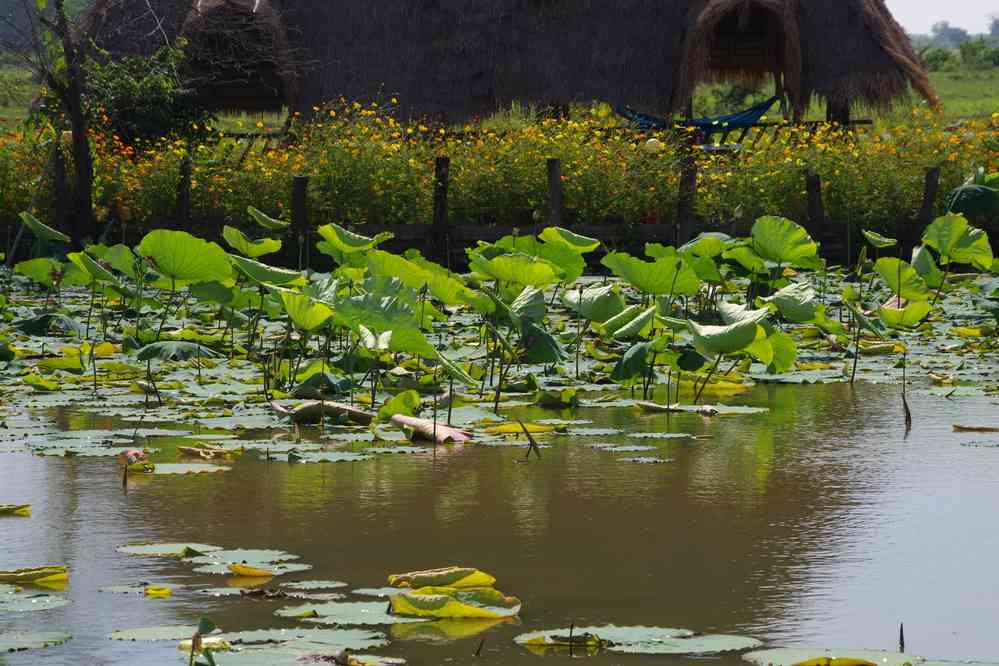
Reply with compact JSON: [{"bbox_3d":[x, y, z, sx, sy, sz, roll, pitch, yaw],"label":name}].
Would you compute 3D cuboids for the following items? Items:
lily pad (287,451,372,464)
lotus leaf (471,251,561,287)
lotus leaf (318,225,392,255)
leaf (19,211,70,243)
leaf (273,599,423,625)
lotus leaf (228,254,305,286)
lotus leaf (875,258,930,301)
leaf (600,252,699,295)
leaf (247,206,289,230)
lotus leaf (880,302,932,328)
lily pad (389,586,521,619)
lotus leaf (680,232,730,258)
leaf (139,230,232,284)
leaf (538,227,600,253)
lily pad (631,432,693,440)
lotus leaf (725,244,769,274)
[{"bbox_3d":[-0.673,0.493,19.763,0.332,0.030,0.330,0,3,0],"label":"lily pad"},{"bbox_3d":[0.098,-0.388,30.476,0.549,0.180,0.494,0,3,0],"label":"lotus leaf"},{"bbox_3d":[-0.919,-0.597,31.880,0.472,0.170,0.416,0,3,0],"label":"lotus leaf"},{"bbox_3d":[-3.003,-0.703,32.964,0.356,0.170,0.360,14,3,-1],"label":"leaf"},{"bbox_3d":[-0.447,0.824,15.078,0.453,0.040,0.460,0,3,0],"label":"leaf"},{"bbox_3d":[-1.314,-0.352,28.161,0.428,0.172,0.380,0,3,0],"label":"lotus leaf"},{"bbox_3d":[2.501,-0.332,31.001,0.348,0.250,0.306,0,3,0],"label":"lotus leaf"},{"bbox_3d":[0.918,-0.353,30.169,0.592,0.250,0.503,0,3,0],"label":"leaf"},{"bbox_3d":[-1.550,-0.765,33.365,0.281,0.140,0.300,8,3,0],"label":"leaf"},{"bbox_3d":[2.862,-0.123,35.203,0.381,0.184,0.350,0,3,0],"label":"lotus leaf"},{"bbox_3d":[-0.136,0.809,15.077,0.399,0.070,0.280,0,3,0],"label":"lily pad"},{"bbox_3d":[1.568,-0.668,38.105,0.405,0.198,0.380,0,3,0],"label":"lotus leaf"},{"bbox_3d":[-2.181,-0.524,34.695,0.679,0.403,0.480,0,3,0],"label":"leaf"},{"bbox_3d":[0.542,-0.724,38.688,0.480,0.202,0.420,0,3,0],"label":"leaf"},{"bbox_3d":[0.736,0.470,22.703,0.291,0.020,0.291,0,3,0],"label":"lily pad"},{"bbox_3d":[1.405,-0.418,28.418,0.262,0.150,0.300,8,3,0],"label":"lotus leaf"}]

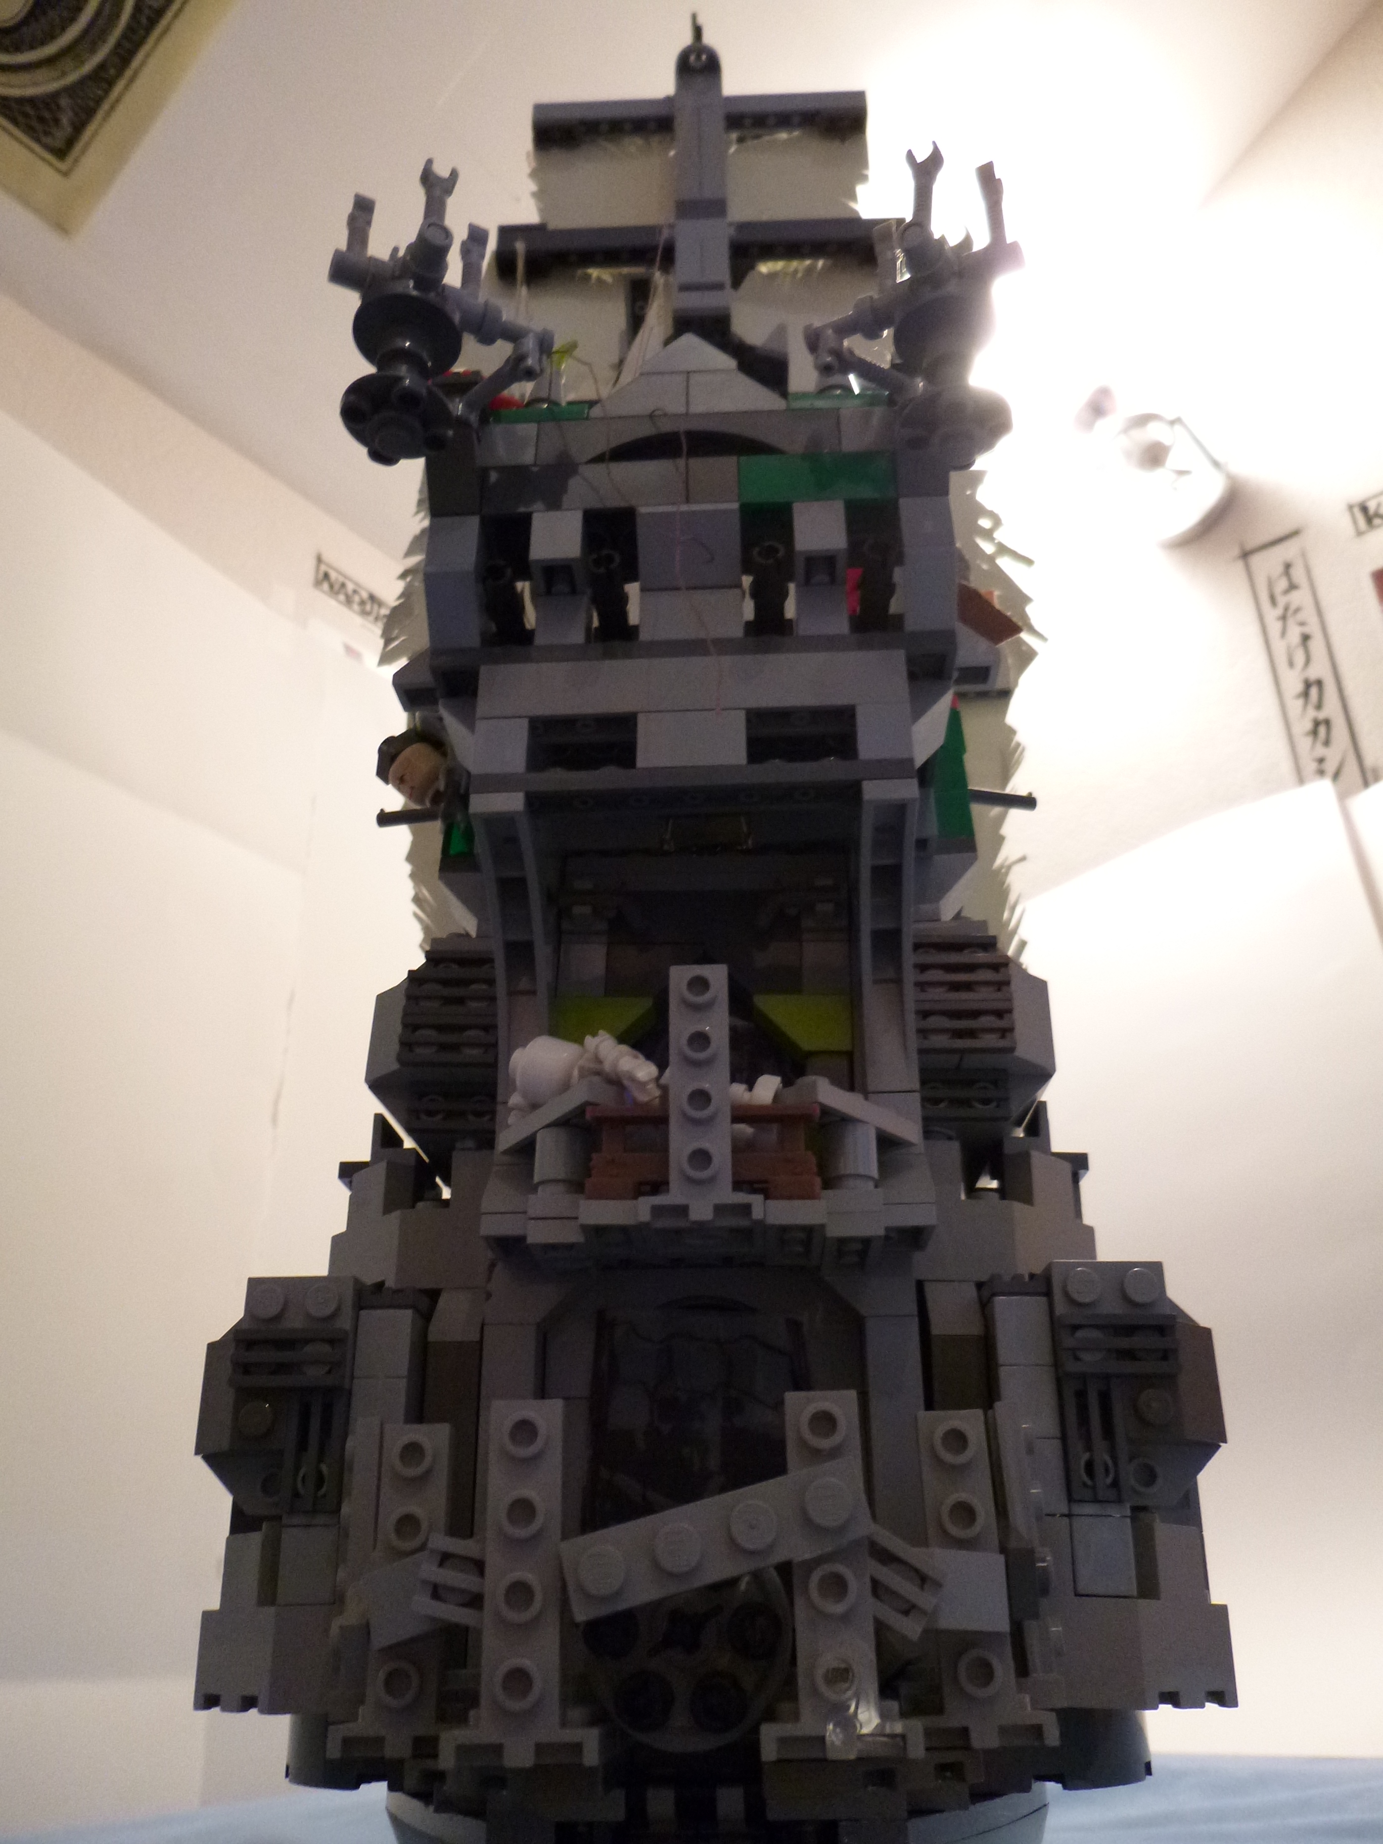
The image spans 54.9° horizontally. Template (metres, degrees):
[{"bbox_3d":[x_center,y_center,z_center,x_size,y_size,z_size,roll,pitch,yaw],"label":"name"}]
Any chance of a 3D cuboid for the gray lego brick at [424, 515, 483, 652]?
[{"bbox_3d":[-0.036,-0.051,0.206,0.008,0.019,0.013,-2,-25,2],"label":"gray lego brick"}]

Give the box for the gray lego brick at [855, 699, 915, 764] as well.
[{"bbox_3d":[0.028,-0.026,0.197,0.008,0.010,0.008,-2,-25,2],"label":"gray lego brick"}]

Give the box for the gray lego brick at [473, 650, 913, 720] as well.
[{"bbox_3d":[0.000,-0.034,0.202,0.064,0.010,0.008,-2,-25,2],"label":"gray lego brick"}]

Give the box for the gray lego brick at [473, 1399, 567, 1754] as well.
[{"bbox_3d":[-0.018,0.070,0.145,0.008,0.034,0.005,-2,-25,2],"label":"gray lego brick"}]

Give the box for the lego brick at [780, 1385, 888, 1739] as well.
[{"bbox_3d":[0.015,0.069,0.144,0.008,0.034,0.005,-2,-25,2],"label":"lego brick"}]

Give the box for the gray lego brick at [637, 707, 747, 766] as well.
[{"bbox_3d":[0.001,-0.025,0.198,0.016,0.010,0.008,-2,-25,2],"label":"gray lego brick"}]

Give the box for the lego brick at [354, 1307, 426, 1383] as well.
[{"bbox_3d":[-0.045,0.064,0.201,0.008,0.010,0.008,-2,-25,2],"label":"lego brick"}]

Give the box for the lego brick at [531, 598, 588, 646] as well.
[{"bbox_3d":[-0.020,-0.045,0.209,0.008,0.010,0.008,-2,-25,2],"label":"lego brick"}]

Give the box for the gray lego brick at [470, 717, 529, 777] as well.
[{"bbox_3d":[-0.028,-0.024,0.199,0.008,0.010,0.008,-2,-25,2],"label":"gray lego brick"}]

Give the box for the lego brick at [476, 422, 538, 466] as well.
[{"bbox_3d":[-0.029,-0.074,0.214,0.008,0.010,0.008,-2,-25,2],"label":"lego brick"}]

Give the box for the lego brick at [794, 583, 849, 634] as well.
[{"bbox_3d":[0.020,-0.046,0.208,0.008,0.010,0.008,-2,-25,2],"label":"lego brick"}]

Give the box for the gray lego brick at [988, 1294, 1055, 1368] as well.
[{"bbox_3d":[0.047,0.060,0.193,0.008,0.010,0.008,-2,-25,2],"label":"gray lego brick"}]

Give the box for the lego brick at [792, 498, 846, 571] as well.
[{"bbox_3d":[0.020,-0.058,0.204,0.008,0.010,0.008,-2,-25,2],"label":"lego brick"}]

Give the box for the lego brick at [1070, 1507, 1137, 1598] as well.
[{"bbox_3d":[0.055,0.085,0.180,0.008,0.010,0.008,-2,-25,2],"label":"lego brick"}]

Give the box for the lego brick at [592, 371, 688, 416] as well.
[{"bbox_3d":[-0.009,-0.083,0.217,0.016,0.010,0.008,-2,-25,2],"label":"lego brick"}]

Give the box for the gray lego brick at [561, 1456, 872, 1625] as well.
[{"bbox_3d":[0.003,0.065,0.141,0.032,0.008,0.005,-15,-25,-4],"label":"gray lego brick"}]

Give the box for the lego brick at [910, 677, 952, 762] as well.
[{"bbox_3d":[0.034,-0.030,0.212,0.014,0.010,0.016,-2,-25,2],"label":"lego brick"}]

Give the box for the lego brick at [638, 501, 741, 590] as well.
[{"bbox_3d":[0.000,-0.056,0.207,0.016,0.010,0.014,-2,-25,2],"label":"lego brick"}]

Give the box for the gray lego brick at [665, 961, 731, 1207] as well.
[{"bbox_3d":[0.001,0.021,0.178,0.008,0.033,0.005,-2,-25,2],"label":"gray lego brick"}]

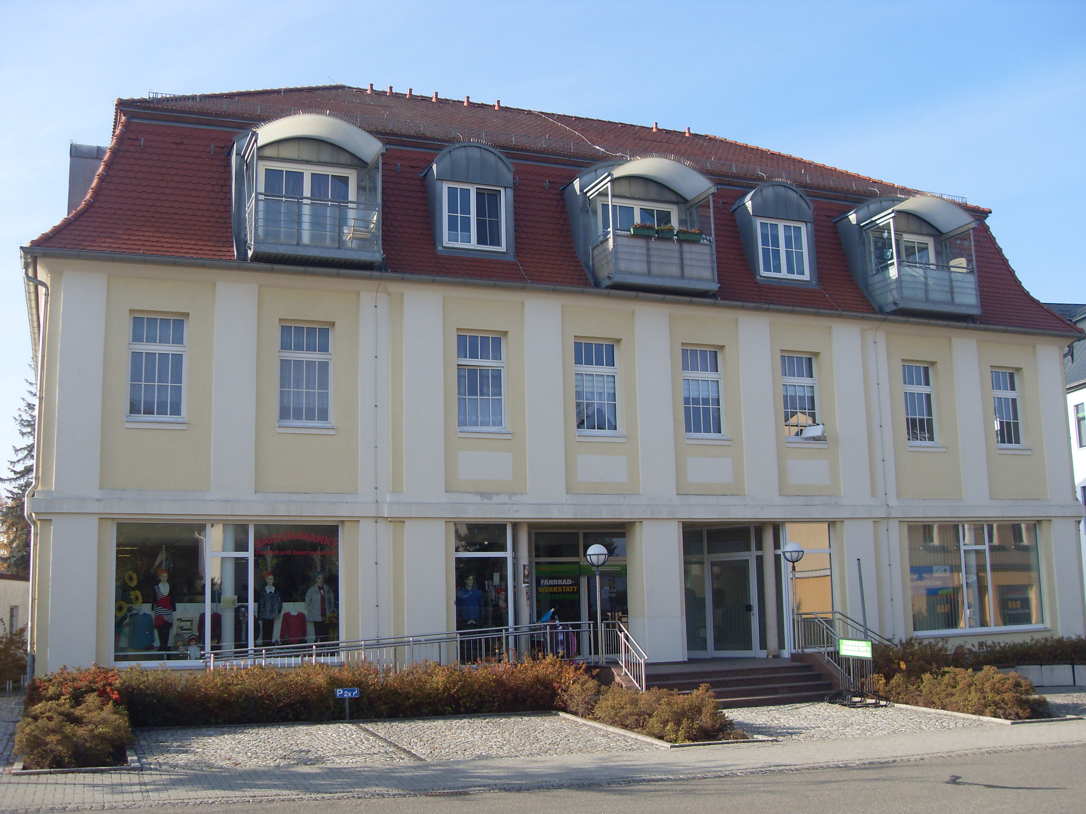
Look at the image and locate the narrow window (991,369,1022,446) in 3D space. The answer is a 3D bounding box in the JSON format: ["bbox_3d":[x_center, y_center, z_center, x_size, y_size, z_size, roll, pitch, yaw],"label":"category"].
[{"bbox_3d":[12.296,0.018,30.833,1.100,2.130,0.160,2,-10,-21],"label":"narrow window"}]

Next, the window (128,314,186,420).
[{"bbox_3d":[-7.086,-0.745,21.336,1.054,1.945,0.120,2,-10,-22],"label":"window"}]

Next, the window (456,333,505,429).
[{"bbox_3d":[-1.262,-0.528,23.494,1.054,1.968,0.120,2,-10,-22],"label":"window"}]

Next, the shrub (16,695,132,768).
[{"bbox_3d":[-5.819,4.006,14.504,1.380,0.780,1.700,2,-10,-21],"label":"shrub"}]

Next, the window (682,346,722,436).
[{"bbox_3d":[3.464,-0.357,25.404,1.054,1.959,0.120,2,-10,-22],"label":"window"}]

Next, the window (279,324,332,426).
[{"bbox_3d":[-4.578,-0.616,22.343,1.054,1.970,0.120,2,-10,-22],"label":"window"}]

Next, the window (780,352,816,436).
[{"bbox_3d":[6.249,-0.269,28.266,1.100,2.110,0.160,2,-10,-21],"label":"window"}]

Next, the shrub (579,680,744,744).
[{"bbox_3d":[1.872,4.682,18.106,1.650,0.740,2.850,2,-10,-21],"label":"shrub"}]

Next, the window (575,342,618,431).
[{"bbox_3d":[1.209,-0.476,26.282,1.110,2.120,0.160,2,-10,-21],"label":"window"}]

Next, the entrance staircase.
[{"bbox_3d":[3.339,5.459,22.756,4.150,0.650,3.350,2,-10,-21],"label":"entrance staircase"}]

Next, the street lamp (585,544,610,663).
[{"bbox_3d":[1.063,3.719,21.955,0.460,2.236,0.460,-1,-9,0],"label":"street lamp"}]

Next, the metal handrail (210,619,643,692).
[{"bbox_3d":[-1.909,4.460,19.983,7.700,1.300,2.200,2,-10,-21],"label":"metal handrail"}]

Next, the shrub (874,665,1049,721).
[{"bbox_3d":[7.416,4.906,20.443,1.498,0.835,3.210,2,-10,-22],"label":"shrub"}]

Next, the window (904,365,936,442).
[{"bbox_3d":[8.960,-0.095,27.810,1.054,1.916,0.120,2,-10,-22],"label":"window"}]

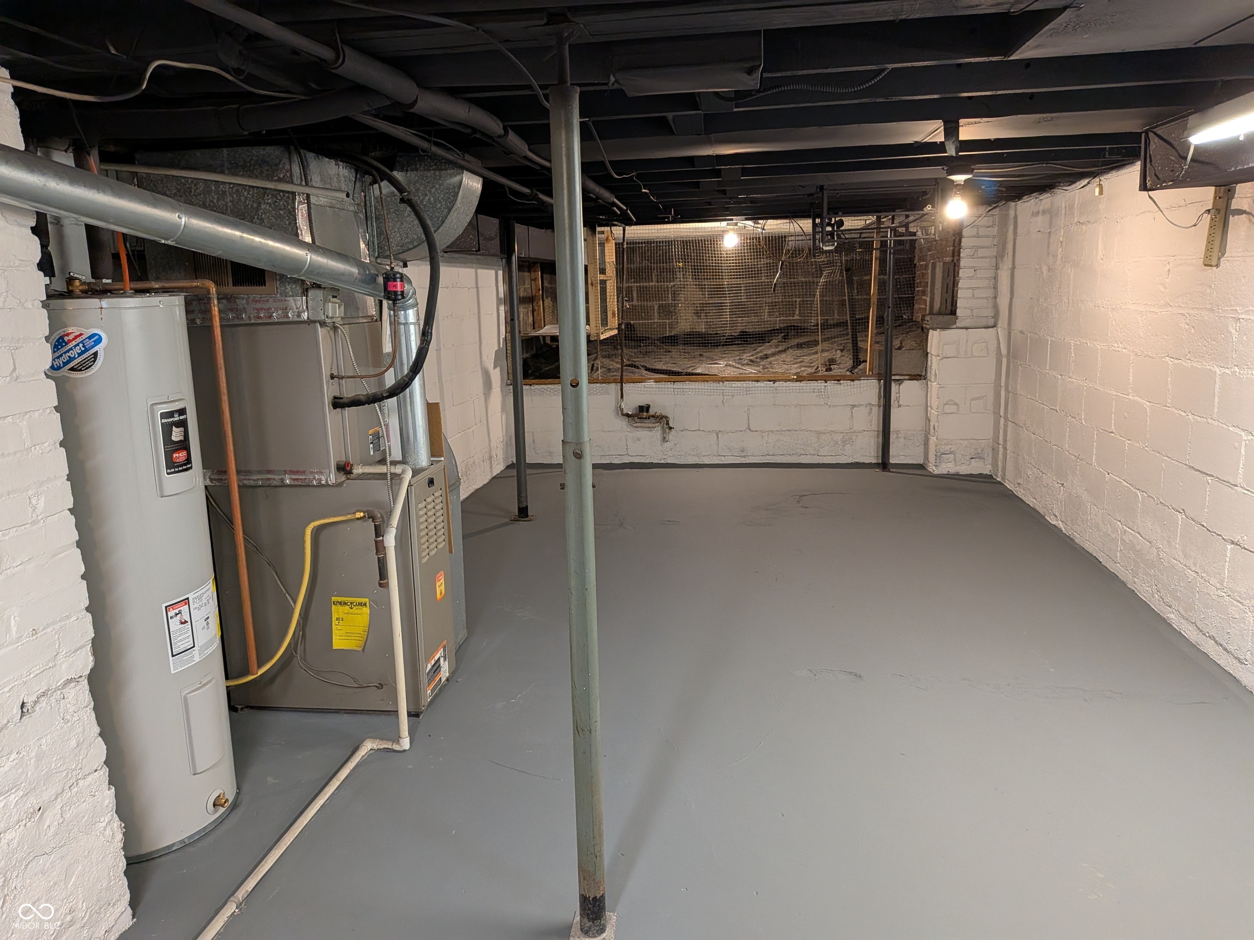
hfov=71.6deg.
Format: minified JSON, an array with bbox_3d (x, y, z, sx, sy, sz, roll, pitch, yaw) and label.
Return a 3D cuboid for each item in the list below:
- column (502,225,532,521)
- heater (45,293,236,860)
[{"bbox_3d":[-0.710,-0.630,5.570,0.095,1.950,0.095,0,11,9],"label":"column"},{"bbox_3d":[-1.425,0.280,2.430,0.475,1.490,0.475,2,12,17],"label":"heater"}]

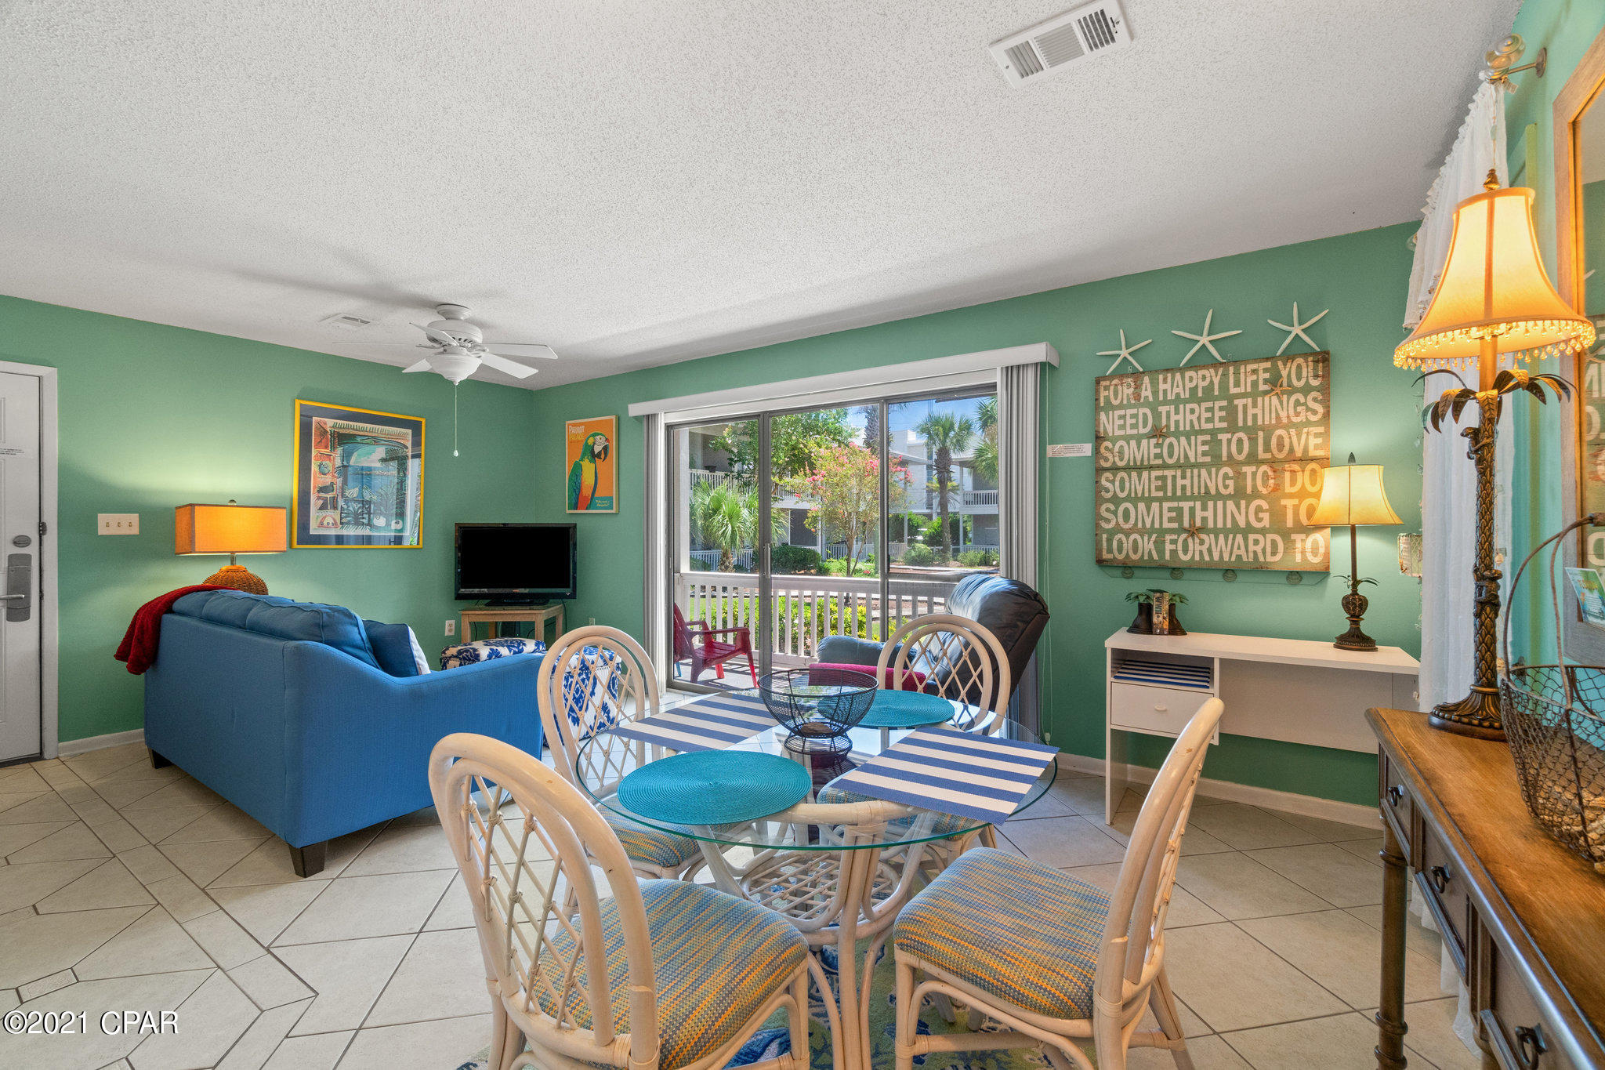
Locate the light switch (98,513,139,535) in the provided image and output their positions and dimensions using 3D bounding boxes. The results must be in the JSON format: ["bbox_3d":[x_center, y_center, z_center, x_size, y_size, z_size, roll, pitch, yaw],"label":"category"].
[{"bbox_3d":[-3.881,-0.060,3.797,0.020,0.118,0.165,0,0,36],"label":"light switch"}]

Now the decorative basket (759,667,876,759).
[{"bbox_3d":[0.038,0.405,1.525,0.275,0.147,0.275,0,0,0],"label":"decorative basket"}]

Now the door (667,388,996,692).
[{"bbox_3d":[0.107,0.172,4.358,2.680,2.030,0.110,0,0,34],"label":"door"}]

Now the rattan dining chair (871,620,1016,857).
[{"bbox_3d":[0.337,0.737,2.025,0.480,0.925,0.570,0,0,32],"label":"rattan dining chair"}]

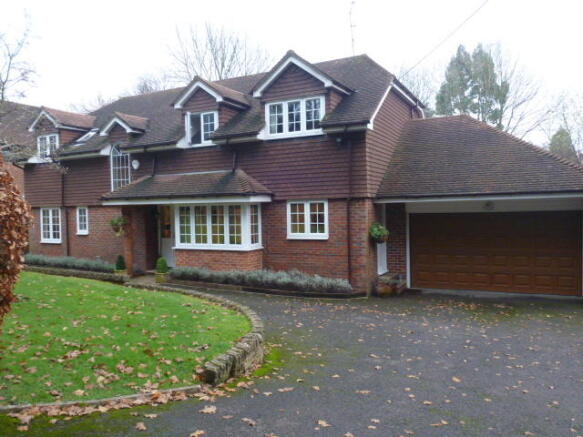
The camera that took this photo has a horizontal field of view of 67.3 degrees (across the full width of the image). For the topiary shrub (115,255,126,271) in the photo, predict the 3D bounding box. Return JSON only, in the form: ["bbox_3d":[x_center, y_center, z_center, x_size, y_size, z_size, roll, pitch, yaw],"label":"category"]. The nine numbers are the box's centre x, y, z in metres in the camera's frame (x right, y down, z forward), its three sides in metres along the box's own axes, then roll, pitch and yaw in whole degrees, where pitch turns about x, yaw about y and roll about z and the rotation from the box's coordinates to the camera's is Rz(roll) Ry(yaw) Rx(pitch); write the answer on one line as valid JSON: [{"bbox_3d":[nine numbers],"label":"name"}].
[{"bbox_3d":[-5.527,1.422,14.150,0.350,0.510,0.350,-1,2,26],"label":"topiary shrub"}]

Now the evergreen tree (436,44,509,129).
[{"bbox_3d":[15.932,-7.281,38.305,6.000,15.700,5.800,-1,2,26],"label":"evergreen tree"}]

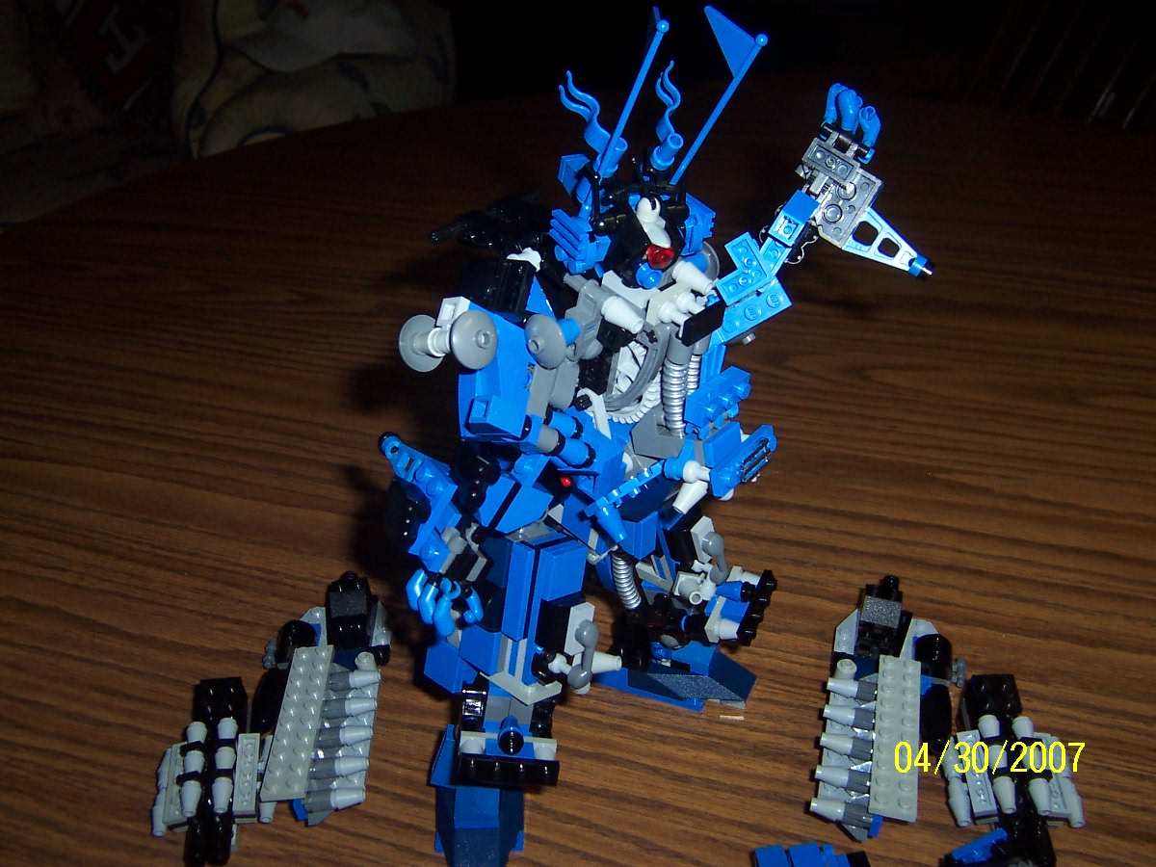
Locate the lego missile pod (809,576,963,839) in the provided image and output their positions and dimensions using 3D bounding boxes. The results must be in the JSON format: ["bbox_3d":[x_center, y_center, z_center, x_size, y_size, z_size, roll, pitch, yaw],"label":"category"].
[{"bbox_3d":[0.128,0.105,0.484,0.054,0.025,0.137,8,34,12],"label":"lego missile pod"}]

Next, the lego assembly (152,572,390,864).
[{"bbox_3d":[-0.123,0.109,0.504,0.081,0.027,0.144,-3,34,0],"label":"lego assembly"}]

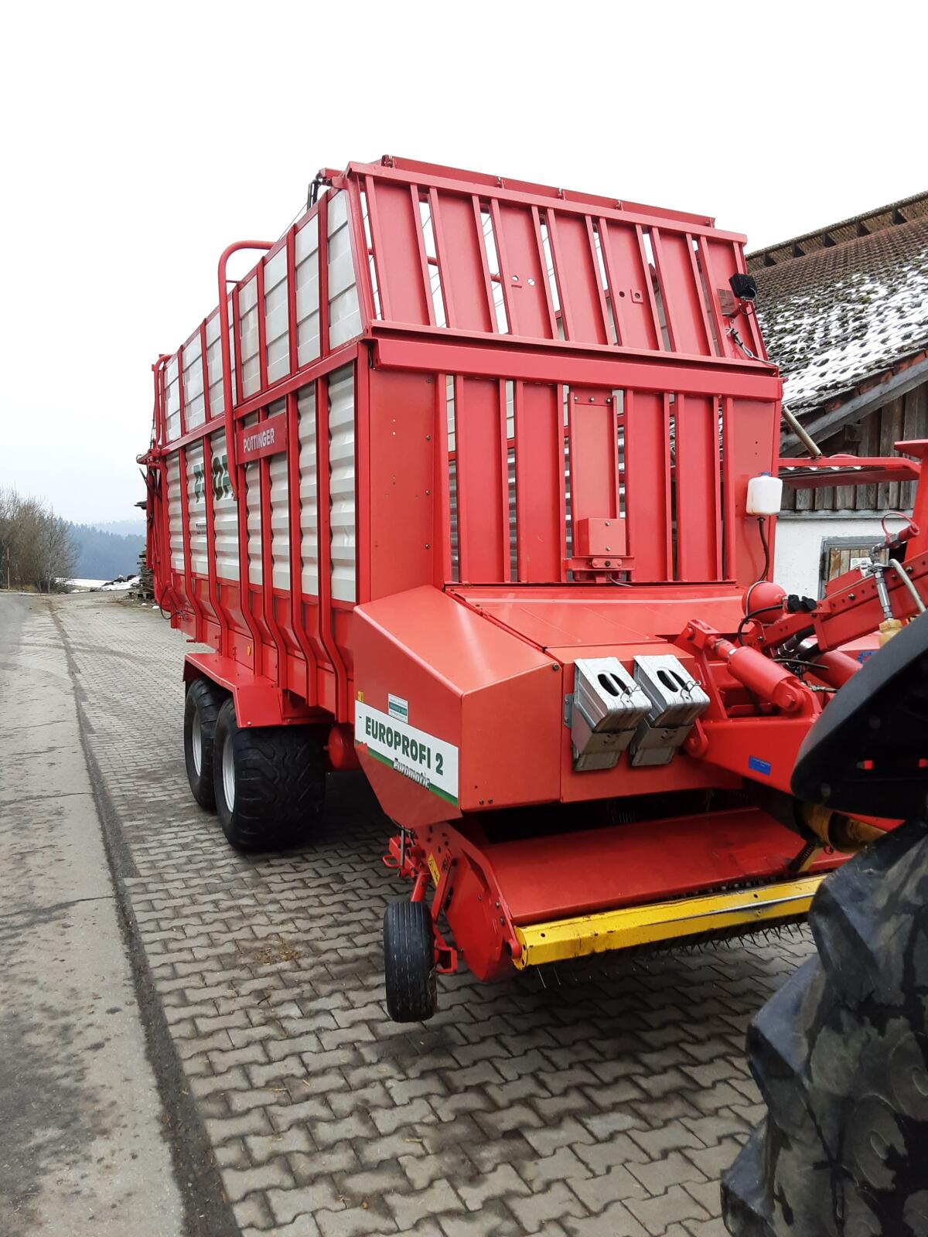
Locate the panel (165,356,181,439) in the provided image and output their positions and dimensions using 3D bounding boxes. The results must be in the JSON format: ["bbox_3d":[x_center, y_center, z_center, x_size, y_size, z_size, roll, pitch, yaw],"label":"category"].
[{"bbox_3d":[-2.506,-1.877,8.300,0.050,0.660,0.780,-1,5,-25],"label":"panel"}]

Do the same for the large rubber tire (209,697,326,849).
[{"bbox_3d":[-1.199,0.926,5.887,0.480,0.925,0.925,-1,5,-25],"label":"large rubber tire"}]

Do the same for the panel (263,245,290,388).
[{"bbox_3d":[-0.985,-1.586,5.085,0.040,0.690,0.473,-2,5,-26],"label":"panel"}]

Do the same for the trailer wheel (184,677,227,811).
[{"bbox_3d":[-1.622,0.851,6.765,0.480,0.925,0.925,-1,5,-25],"label":"trailer wheel"}]

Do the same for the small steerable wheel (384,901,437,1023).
[{"bbox_3d":[-0.193,1.243,3.500,0.170,0.415,0.415,0,5,-6],"label":"small steerable wheel"}]

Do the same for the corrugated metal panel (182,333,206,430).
[{"bbox_3d":[-2.065,-1.788,7.373,0.050,0.670,0.830,-1,5,-25],"label":"corrugated metal panel"}]

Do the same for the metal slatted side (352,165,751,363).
[{"bbox_3d":[0.519,-1.514,4.328,2.100,0.740,0.120,-1,-11,-25],"label":"metal slatted side"}]

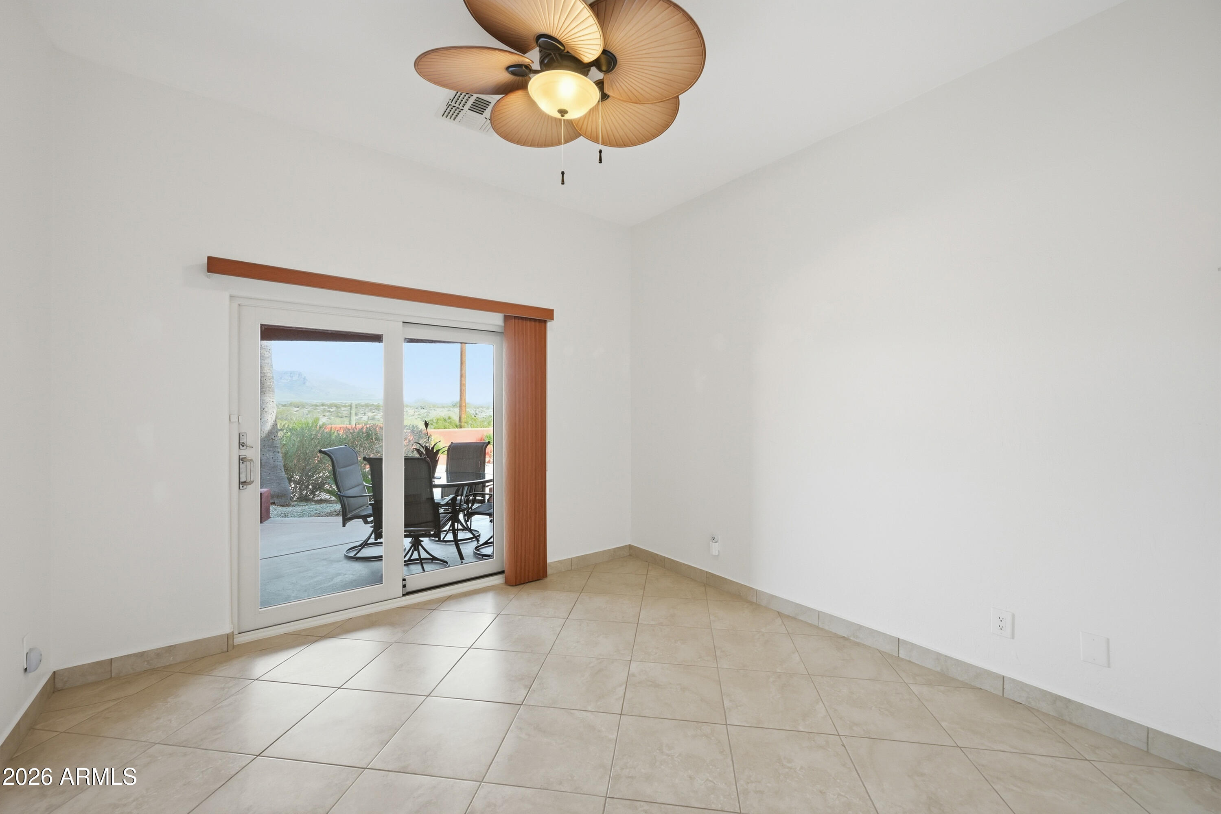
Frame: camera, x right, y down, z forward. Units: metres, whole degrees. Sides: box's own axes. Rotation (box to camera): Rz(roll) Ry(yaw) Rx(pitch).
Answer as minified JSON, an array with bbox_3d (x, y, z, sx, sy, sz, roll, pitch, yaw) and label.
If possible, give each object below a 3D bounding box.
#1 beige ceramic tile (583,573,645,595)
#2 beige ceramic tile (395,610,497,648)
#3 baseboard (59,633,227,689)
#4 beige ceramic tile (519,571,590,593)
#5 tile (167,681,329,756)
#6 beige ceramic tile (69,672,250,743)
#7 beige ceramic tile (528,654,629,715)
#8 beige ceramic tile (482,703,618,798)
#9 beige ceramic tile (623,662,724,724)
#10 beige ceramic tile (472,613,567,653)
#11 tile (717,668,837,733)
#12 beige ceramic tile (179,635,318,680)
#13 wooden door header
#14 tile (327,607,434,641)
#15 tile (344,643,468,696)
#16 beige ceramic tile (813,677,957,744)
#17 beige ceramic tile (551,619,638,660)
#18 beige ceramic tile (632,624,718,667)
[{"bbox_3d":[0.046,1.394,3.737,0.457,0.010,0.457,0,-1,8],"label":"beige ceramic tile"},{"bbox_3d":[-0.989,1.376,2.952,0.454,0.010,0.454,0,-1,8],"label":"beige ceramic tile"},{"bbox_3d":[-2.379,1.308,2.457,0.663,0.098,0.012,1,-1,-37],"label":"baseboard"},{"bbox_3d":[-0.411,1.393,3.811,0.456,0.012,0.456,0,0,8],"label":"beige ceramic tile"},{"bbox_3d":[-1.576,1.374,2.115,0.456,0.012,0.456,0,0,8],"label":"tile"},{"bbox_3d":[-2.027,1.364,2.174,0.457,0.010,0.457,0,-1,8],"label":"beige ceramic tile"},{"bbox_3d":[-0.145,1.378,2.374,0.457,0.010,0.457,0,-1,8],"label":"beige ceramic tile"},{"bbox_3d":[-0.209,1.372,1.919,0.457,0.010,0.457,0,-1,8],"label":"beige ceramic tile"},{"bbox_3d":[0.310,1.383,2.317,0.456,0.012,0.456,0,0,8],"label":"beige ceramic tile"},{"bbox_3d":[-0.535,1.378,2.888,0.454,0.010,0.454,0,-1,8],"label":"beige ceramic tile"},{"bbox_3d":[0.762,1.380,2.243,0.454,0.010,0.454,0,-1,8],"label":"tile"},{"bbox_3d":[-1.968,1.376,2.635,0.456,0.012,0.456,0,0,8],"label":"beige ceramic tile"},{"bbox_3d":[-1.339,-0.745,3.218,2.110,0.089,0.115,1,-1,-37],"label":"wooden door header"},{"bbox_3d":[-1.442,1.374,3.015,0.454,0.010,0.454,0,-1,8],"label":"tile"},{"bbox_3d":[-1.054,1.373,2.501,0.457,0.010,0.457,0,-1,8],"label":"tile"},{"bbox_3d":[1.215,1.382,2.179,0.454,0.010,0.454,0,-1,8],"label":"beige ceramic tile"},{"bbox_3d":[-0.081,1.383,2.828,0.457,0.010,0.457,0,-1,8],"label":"beige ceramic tile"},{"bbox_3d":[0.373,1.385,2.764,0.457,0.010,0.457,0,-1,8],"label":"beige ceramic tile"}]

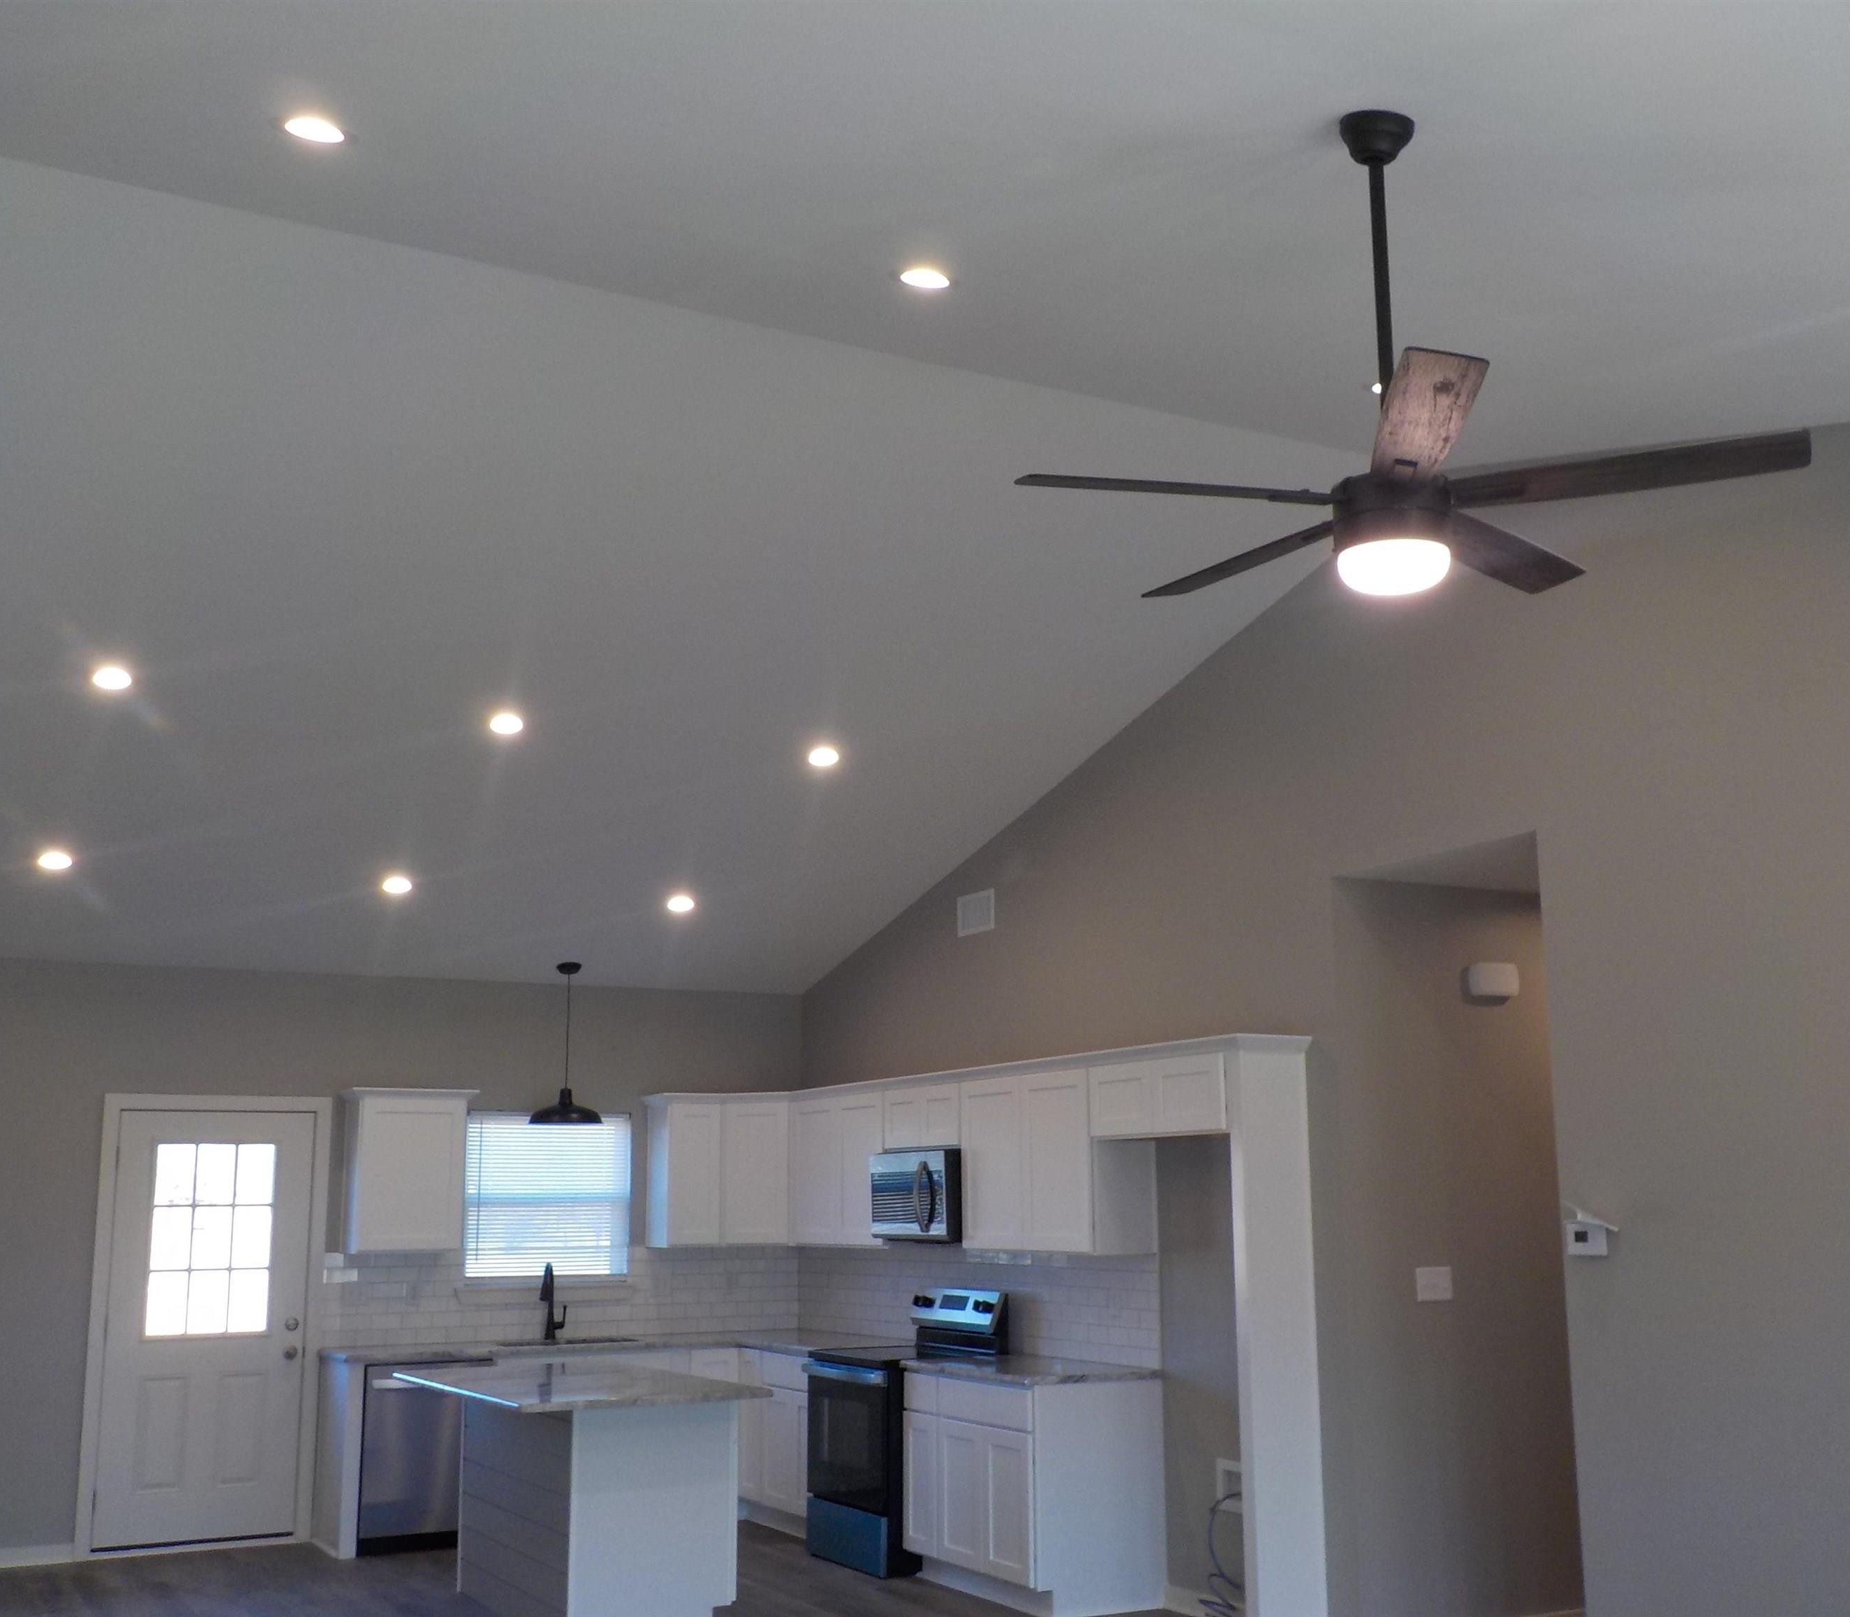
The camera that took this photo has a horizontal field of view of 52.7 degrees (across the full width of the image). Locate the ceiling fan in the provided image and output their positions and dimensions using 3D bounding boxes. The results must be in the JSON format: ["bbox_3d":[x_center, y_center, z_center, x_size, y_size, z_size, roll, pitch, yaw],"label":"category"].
[{"bbox_3d":[0.820,-0.818,3.337,1.300,0.920,1.300,5,-13,-28],"label":"ceiling fan"}]

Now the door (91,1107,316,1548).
[{"bbox_3d":[-3.538,2.541,9.225,0.910,2.035,0.050,5,-13,-28],"label":"door"}]

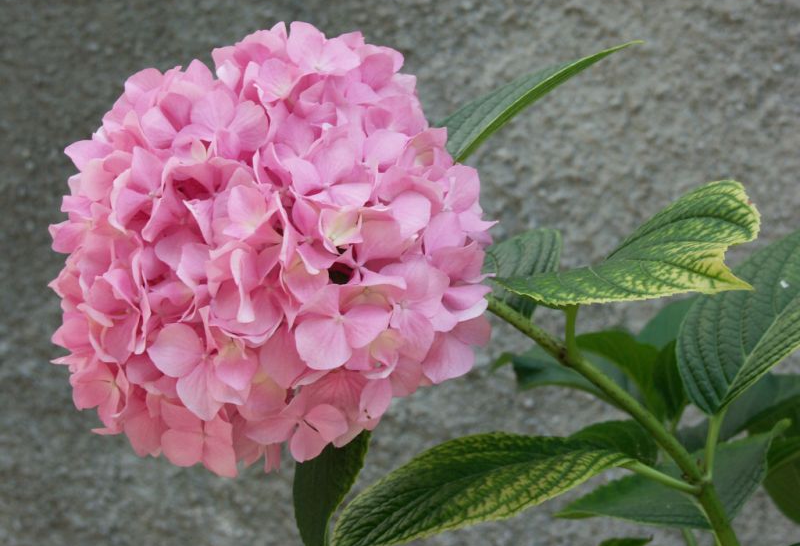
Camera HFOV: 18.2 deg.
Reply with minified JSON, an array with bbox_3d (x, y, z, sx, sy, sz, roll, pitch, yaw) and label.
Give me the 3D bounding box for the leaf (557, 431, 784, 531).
[{"bbox_3d":[0.109,0.084,1.010,0.090,0.036,0.055,0,23,0],"label":"leaf"}]

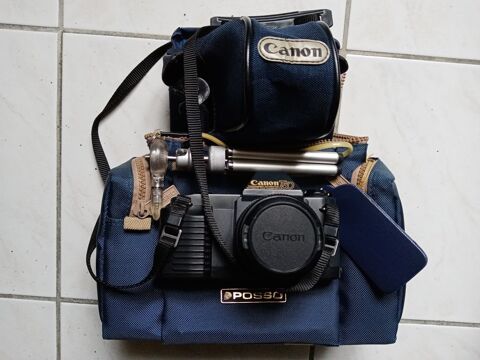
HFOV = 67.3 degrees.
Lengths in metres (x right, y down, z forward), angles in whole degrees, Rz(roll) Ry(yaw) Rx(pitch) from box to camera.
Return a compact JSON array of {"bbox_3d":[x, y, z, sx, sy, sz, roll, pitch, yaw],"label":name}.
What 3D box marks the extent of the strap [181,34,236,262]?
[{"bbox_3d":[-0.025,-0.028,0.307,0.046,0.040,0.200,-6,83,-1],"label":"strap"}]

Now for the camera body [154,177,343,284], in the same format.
[{"bbox_3d":[0.008,0.041,0.297,0.151,0.082,0.090,1,85,0],"label":"camera body"}]

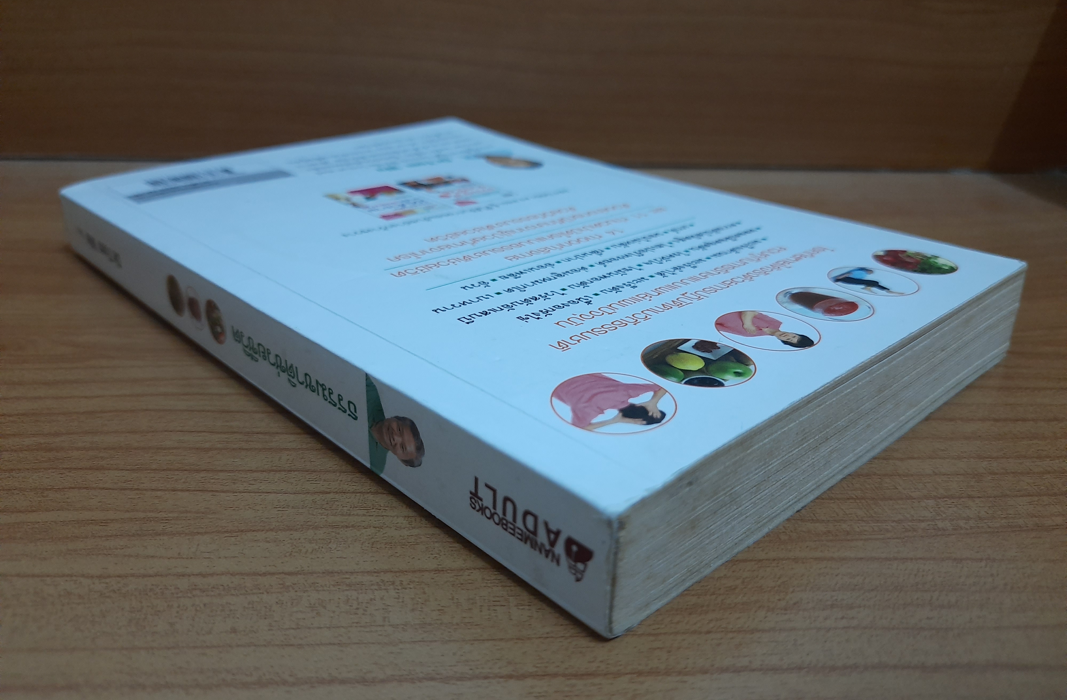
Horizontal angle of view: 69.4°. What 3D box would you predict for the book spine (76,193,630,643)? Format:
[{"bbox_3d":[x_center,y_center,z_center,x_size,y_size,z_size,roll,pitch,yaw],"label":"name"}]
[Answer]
[{"bbox_3d":[-0.063,-0.008,0.172,0.014,0.019,0.225,-20,31,-40],"label":"book spine"}]

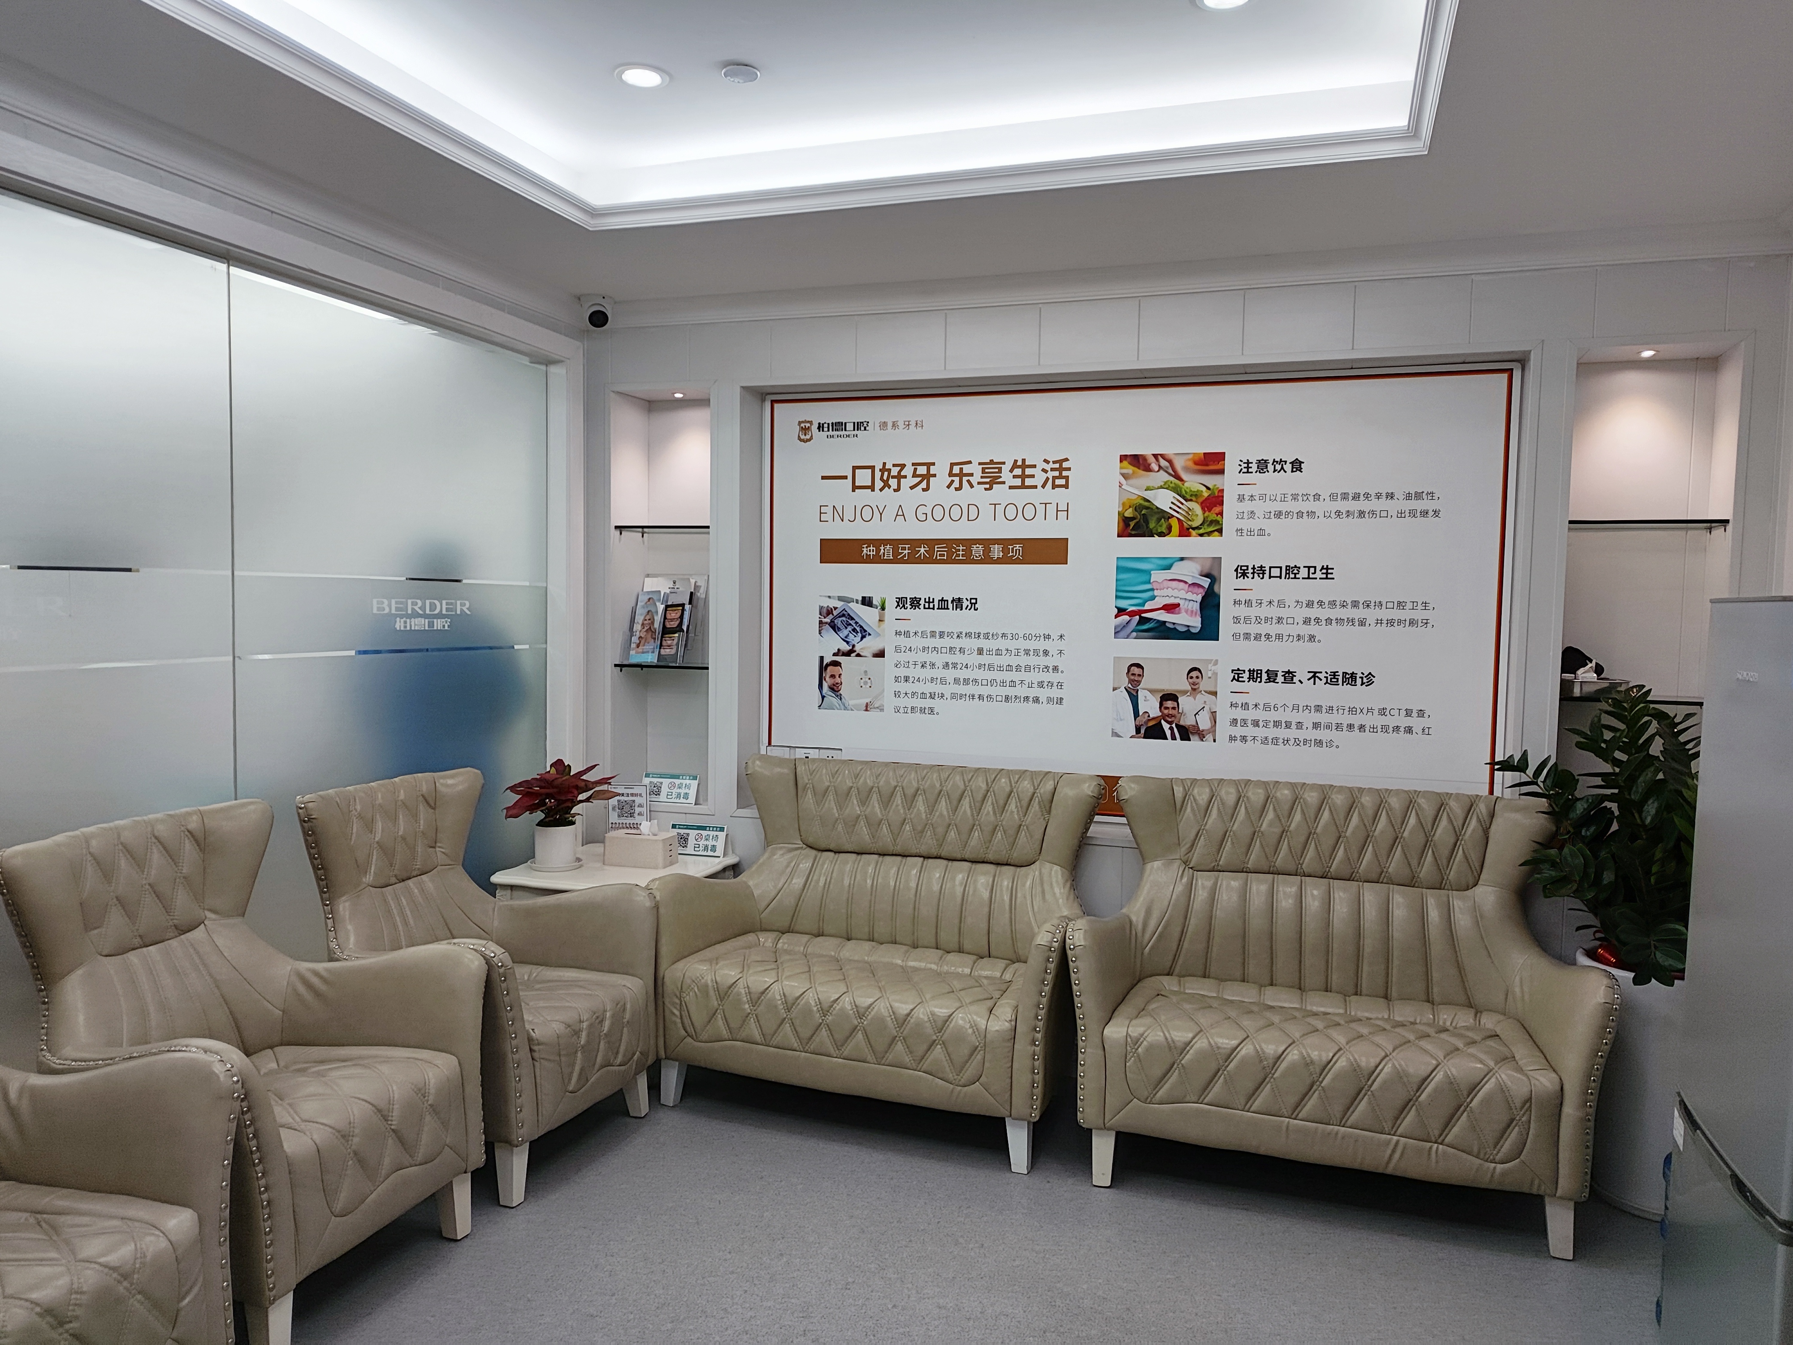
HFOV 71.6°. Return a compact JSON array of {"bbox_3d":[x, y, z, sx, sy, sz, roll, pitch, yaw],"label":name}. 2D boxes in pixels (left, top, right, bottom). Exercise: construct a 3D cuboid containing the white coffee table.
[{"bbox_3d":[-0.892,0.910,3.945,0.590,0.587,0.580,2,3,18],"label":"white coffee table"}]

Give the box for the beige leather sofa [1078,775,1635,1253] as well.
[{"bbox_3d":[1.092,0.803,3.187,1.201,0.945,0.685,2,3,18],"label":"beige leather sofa"}]

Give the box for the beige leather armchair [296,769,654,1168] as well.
[{"bbox_3d":[-1.095,0.725,3.254,0.690,0.865,0.700,2,3,19],"label":"beige leather armchair"}]

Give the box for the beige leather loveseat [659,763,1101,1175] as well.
[{"bbox_3d":[-0.013,0.726,3.554,1.172,0.865,0.685,2,3,20],"label":"beige leather loveseat"}]

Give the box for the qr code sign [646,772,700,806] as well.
[{"bbox_3d":[-0.770,0.398,4.264,0.205,0.102,0.050,1,3,10],"label":"qr code sign"}]

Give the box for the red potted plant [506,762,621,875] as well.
[{"bbox_3d":[-1.028,0.452,3.915,0.360,0.325,0.320,1,3,-7],"label":"red potted plant"}]

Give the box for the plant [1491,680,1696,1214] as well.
[{"bbox_3d":[1.809,0.660,3.068,0.650,1.265,0.560,2,3,18],"label":"plant"}]

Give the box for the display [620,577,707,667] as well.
[{"bbox_3d":[-0.804,-0.179,4.324,0.255,0.318,0.165,2,3,18],"label":"display"}]

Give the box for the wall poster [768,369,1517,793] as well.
[{"bbox_3d":[0.641,-0.215,3.866,2.264,1.325,0.030,2,3,18],"label":"wall poster"}]

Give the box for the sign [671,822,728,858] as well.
[{"bbox_3d":[-0.648,0.557,4.125,0.205,0.104,0.050,1,3,10],"label":"sign"}]

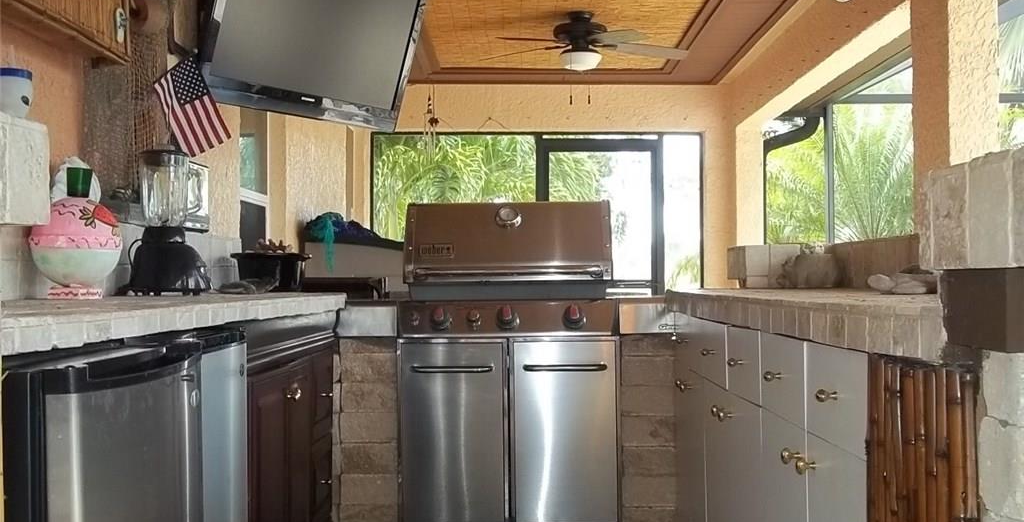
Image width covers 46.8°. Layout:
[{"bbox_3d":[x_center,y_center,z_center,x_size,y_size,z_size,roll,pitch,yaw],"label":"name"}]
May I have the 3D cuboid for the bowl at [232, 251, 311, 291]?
[{"bbox_3d":[-0.742,0.029,3.650,0.240,0.127,0.225,0,-1,-14],"label":"bowl"}]

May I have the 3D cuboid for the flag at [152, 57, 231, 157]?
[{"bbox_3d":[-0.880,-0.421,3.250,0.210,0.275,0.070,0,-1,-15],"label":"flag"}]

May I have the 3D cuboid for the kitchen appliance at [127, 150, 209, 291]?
[{"bbox_3d":[-0.896,-0.103,3.100,0.185,0.382,0.155,-1,-1,26],"label":"kitchen appliance"}]

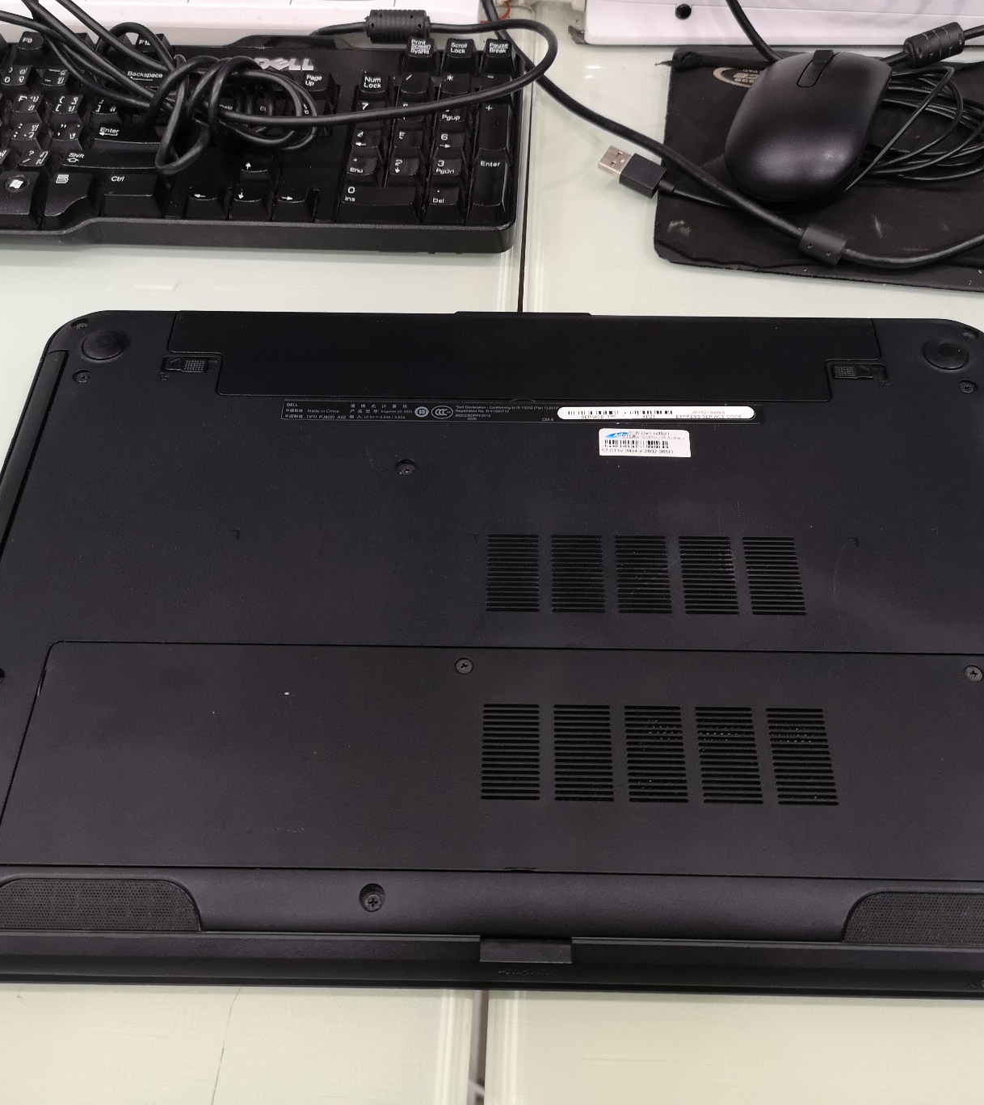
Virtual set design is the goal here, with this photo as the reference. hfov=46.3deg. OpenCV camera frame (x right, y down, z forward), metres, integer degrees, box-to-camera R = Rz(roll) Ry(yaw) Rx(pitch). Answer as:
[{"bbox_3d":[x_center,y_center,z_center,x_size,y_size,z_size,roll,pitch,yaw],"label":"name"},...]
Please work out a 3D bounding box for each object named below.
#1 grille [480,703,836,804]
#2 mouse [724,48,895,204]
[{"bbox_3d":[0.049,0.060,0.341,0.103,0.002,0.031,1,55,1],"label":"grille"},{"bbox_3d":[0.148,-0.203,0.530,0.062,0.037,0.113,18,57,13],"label":"mouse"}]

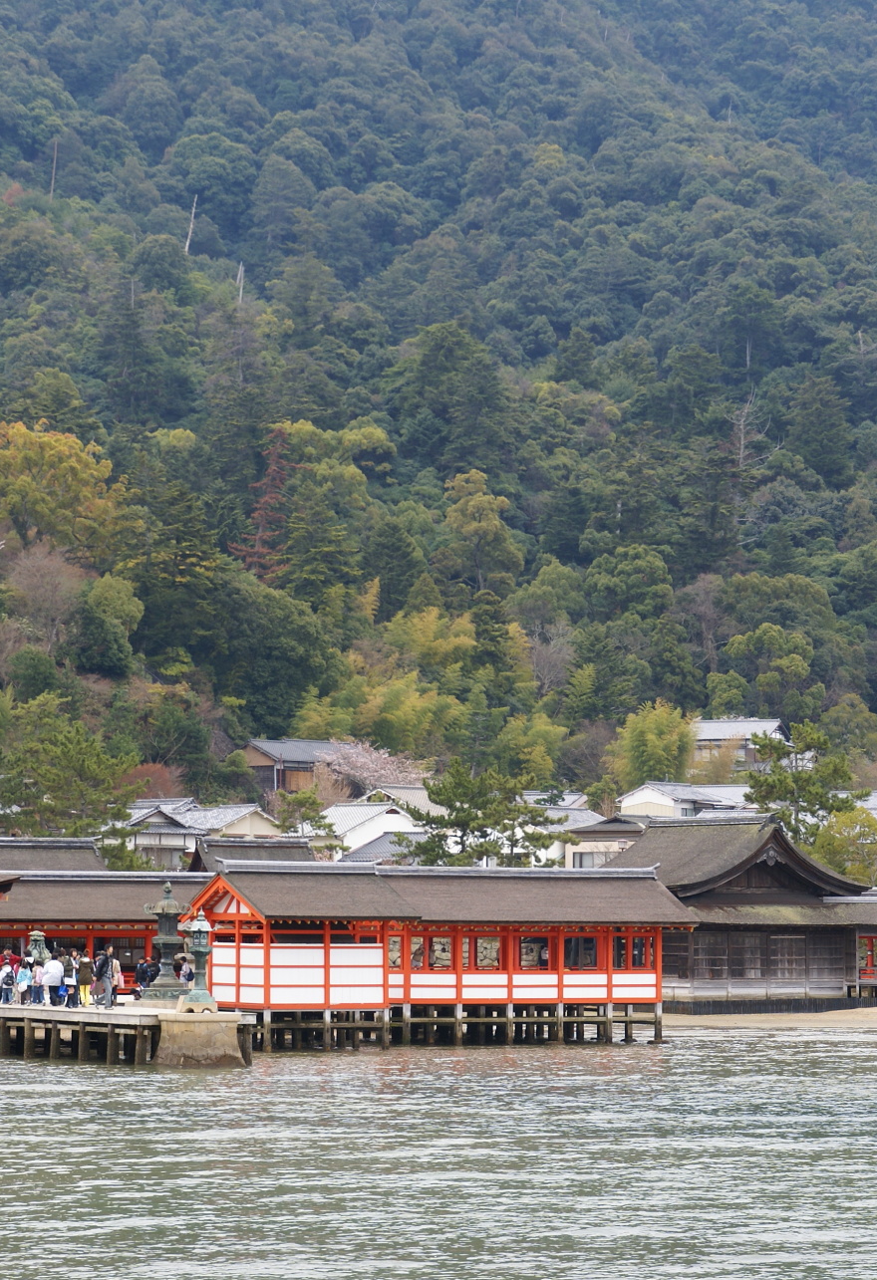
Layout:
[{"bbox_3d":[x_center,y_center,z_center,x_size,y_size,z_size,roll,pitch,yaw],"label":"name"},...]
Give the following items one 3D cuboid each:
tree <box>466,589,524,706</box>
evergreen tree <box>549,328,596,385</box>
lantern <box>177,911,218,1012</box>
[{"bbox_3d":[5.479,1.154,385.000,5.620,12.110,5.620,0,-4,0],"label":"tree"},{"bbox_3d":[21.236,-43.298,630.000,7.310,12.030,7.310,0,-4,0],"label":"evergreen tree"},{"bbox_3d":[-6.373,8.533,106.000,1.070,2.700,1.070,3,-5,-28],"label":"lantern"}]

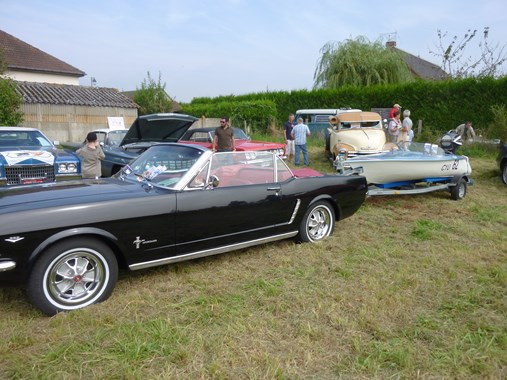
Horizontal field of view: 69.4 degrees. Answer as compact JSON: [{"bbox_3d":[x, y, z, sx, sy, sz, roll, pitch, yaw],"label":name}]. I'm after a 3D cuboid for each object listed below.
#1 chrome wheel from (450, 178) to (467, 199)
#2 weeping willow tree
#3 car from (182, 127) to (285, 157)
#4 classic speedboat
[{"bbox_3d":[4.273,-0.004,7.620,0.490,0.490,0.160,-8,12,-41],"label":"chrome wheel"},{"bbox_3d":[8.229,-7.550,27.639,7.900,8.725,7.900,0,9,0],"label":"weeping willow tree"},{"bbox_3d":[-1.290,-1.473,13.270,1.950,1.340,5.200,-8,13,-41],"label":"car"},{"bbox_3d":[2.896,-0.559,7.308,3.850,0.820,1.550,-8,12,-41],"label":"classic speedboat"}]

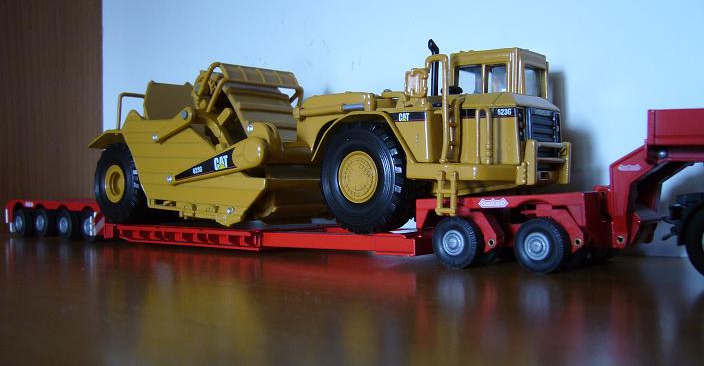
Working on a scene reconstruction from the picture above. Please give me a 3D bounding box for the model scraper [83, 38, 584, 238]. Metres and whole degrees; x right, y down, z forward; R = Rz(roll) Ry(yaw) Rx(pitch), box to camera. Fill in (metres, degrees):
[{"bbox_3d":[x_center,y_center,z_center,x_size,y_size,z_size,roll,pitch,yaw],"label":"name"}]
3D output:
[{"bbox_3d":[-0.029,-0.016,0.332,0.258,0.072,0.070,-1,-1,40],"label":"model scraper"}]

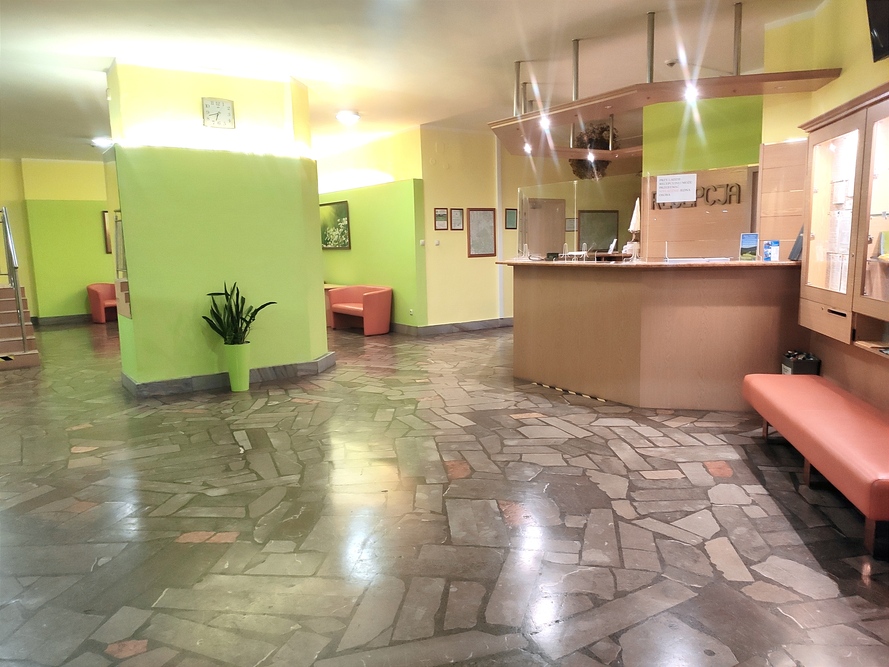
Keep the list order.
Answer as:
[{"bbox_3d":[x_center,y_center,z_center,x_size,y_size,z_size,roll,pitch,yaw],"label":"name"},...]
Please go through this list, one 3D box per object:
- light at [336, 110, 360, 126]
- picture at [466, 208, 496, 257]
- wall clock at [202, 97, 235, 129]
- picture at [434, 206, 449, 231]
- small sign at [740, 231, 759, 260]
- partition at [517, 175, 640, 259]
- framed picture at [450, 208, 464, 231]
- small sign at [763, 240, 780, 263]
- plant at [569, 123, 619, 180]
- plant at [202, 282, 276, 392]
[{"bbox_3d":[-1.193,-2.667,8.302,0.300,0.120,0.300,-1,9,0],"label":"light"},{"bbox_3d":[0.572,-1.505,10.024,0.515,0.726,0.030,-7,10,-31],"label":"picture"},{"bbox_3d":[-2.207,-2.158,6.547,0.300,0.280,0.040,-6,10,-30],"label":"wall clock"},{"bbox_3d":[-0.035,-1.645,9.627,0.232,0.312,0.025,-7,10,-31],"label":"picture"},{"bbox_3d":[2.437,-0.689,5.330,0.145,0.225,0.050,1,9,18],"label":"small sign"},{"bbox_3d":[1.202,-1.033,6.194,0.050,0.730,1.680,-7,10,-31],"label":"partition"},{"bbox_3d":[0.192,-1.665,9.766,0.225,0.314,0.025,-7,10,-31],"label":"framed picture"},{"bbox_3d":[2.597,-0.653,5.299,0.132,0.168,0.040,1,9,18],"label":"small sign"},{"bbox_3d":[1.995,-2.437,8.941,0.610,0.730,0.560,-1,9,0],"label":"plant"},{"bbox_3d":[-1.992,0.035,6.489,0.660,1.060,0.500,-1,9,0],"label":"plant"}]

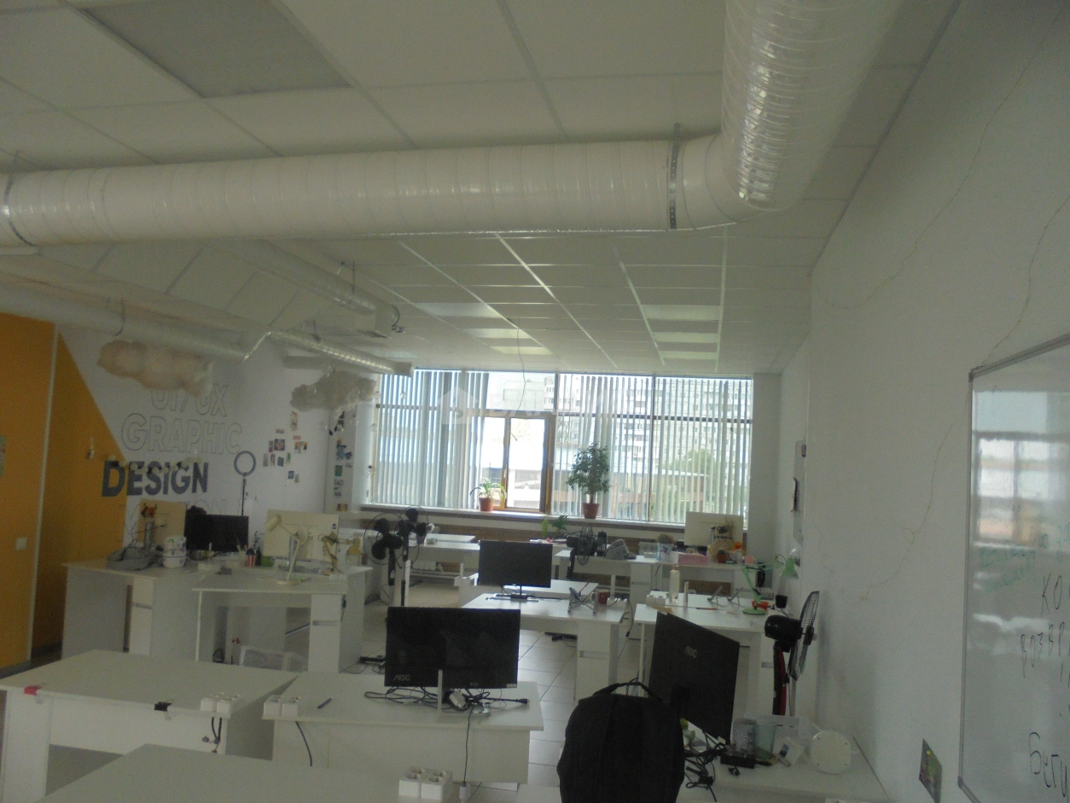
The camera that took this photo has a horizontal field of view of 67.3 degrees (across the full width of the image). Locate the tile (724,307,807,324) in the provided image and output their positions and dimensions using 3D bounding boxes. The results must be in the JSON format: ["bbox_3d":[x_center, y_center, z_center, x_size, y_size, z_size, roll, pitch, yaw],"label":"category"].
[{"bbox_3d":[1.721,-0.671,6.114,0.595,0.020,0.595,2,-4,13],"label":"tile"}]

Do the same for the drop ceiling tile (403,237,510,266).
[{"bbox_3d":[-0.421,-0.882,4.755,0.595,0.020,0.595,2,-4,13],"label":"drop ceiling tile"}]

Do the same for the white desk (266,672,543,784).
[{"bbox_3d":[-0.503,1.552,3.172,1.000,0.750,0.610,3,-4,-2],"label":"white desk"}]

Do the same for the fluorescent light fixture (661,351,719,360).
[{"bbox_3d":[1.646,-0.525,8.606,0.600,0.060,0.600,2,-4,12],"label":"fluorescent light fixture"}]

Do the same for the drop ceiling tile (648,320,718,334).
[{"bbox_3d":[1.264,-0.651,6.851,0.600,0.020,0.600,2,-4,12],"label":"drop ceiling tile"}]

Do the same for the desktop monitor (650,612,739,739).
[{"bbox_3d":[0.531,0.985,2.816,0.180,0.390,0.540,5,-4,-20],"label":"desktop monitor"}]

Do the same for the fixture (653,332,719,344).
[{"bbox_3d":[1.394,-0.602,7.413,0.595,0.030,0.595,2,-4,13],"label":"fixture"}]

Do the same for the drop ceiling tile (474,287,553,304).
[{"bbox_3d":[-0.161,-0.790,5.941,0.600,0.020,0.600,2,-4,12],"label":"drop ceiling tile"}]

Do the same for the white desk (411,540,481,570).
[{"bbox_3d":[-0.870,1.915,8.578,1.000,0.750,0.580,3,-4,5],"label":"white desk"}]

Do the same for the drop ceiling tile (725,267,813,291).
[{"bbox_3d":[1.456,-0.761,4.908,0.600,0.020,0.600,2,-4,12],"label":"drop ceiling tile"}]

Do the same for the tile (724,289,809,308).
[{"bbox_3d":[1.595,-0.721,5.524,0.600,0.020,0.600,2,-4,12],"label":"tile"}]

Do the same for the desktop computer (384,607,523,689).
[{"bbox_3d":[-0.325,1.004,3.196,0.525,0.365,0.170,4,-4,-8],"label":"desktop computer"}]

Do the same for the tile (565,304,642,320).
[{"bbox_3d":[0.551,-0.716,6.376,0.595,0.020,0.595,2,-4,13],"label":"tile"}]

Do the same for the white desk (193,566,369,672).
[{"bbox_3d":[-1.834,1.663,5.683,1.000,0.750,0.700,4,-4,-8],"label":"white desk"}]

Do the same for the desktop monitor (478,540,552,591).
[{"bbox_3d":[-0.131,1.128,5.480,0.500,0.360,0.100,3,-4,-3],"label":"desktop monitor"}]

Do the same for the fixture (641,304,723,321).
[{"bbox_3d":[1.136,-0.699,6.245,0.595,0.030,0.595,2,-4,13],"label":"fixture"}]

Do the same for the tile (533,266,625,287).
[{"bbox_3d":[0.295,-0.809,5.167,0.600,0.020,0.600,2,-4,12],"label":"tile"}]

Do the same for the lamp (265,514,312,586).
[{"bbox_3d":[-1.721,1.034,5.600,0.310,0.490,0.180,3,-4,6],"label":"lamp"}]

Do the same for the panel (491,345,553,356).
[{"bbox_3d":[-0.113,-0.570,8.961,0.600,0.030,0.600,2,-4,12],"label":"panel"}]

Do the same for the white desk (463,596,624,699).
[{"bbox_3d":[0.019,1.696,5.131,1.020,0.750,0.590,2,-4,8],"label":"white desk"}]

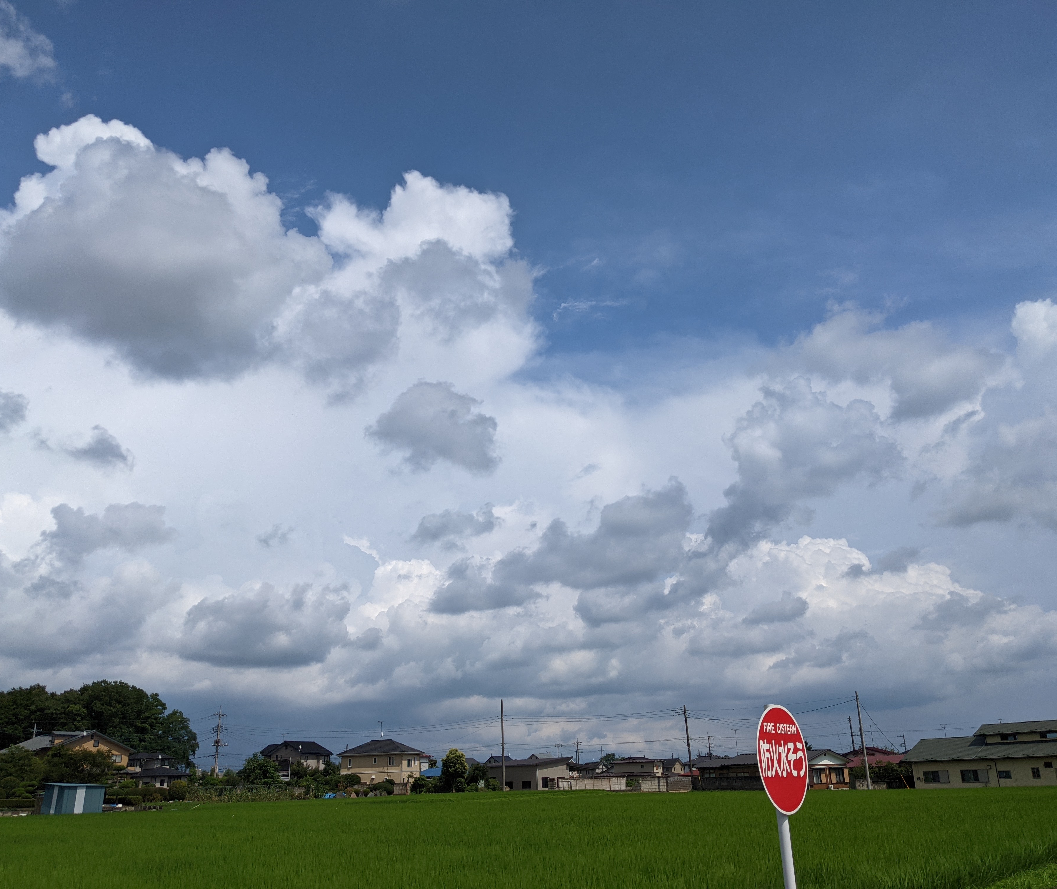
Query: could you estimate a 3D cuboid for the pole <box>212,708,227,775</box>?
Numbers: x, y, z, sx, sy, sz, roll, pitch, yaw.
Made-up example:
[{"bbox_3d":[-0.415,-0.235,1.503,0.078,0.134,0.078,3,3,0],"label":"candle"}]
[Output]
[{"bbox_3d":[-41.206,41.096,122.991,1.600,12.000,0.900,3,-20,-12],"label":"pole"}]

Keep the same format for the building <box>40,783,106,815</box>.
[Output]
[{"bbox_3d":[-23.318,18.438,47.463,1.700,2.000,2.500,-13,-23,30],"label":"building"}]

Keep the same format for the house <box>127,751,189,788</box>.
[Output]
[{"bbox_3d":[-52.656,47.318,132.255,8.500,6.900,7.000,1,-20,-8],"label":"house"}]

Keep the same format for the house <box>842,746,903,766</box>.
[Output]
[{"bbox_3d":[46.632,43.454,124.651,8.500,5.300,6.200,-12,-23,28],"label":"house"}]

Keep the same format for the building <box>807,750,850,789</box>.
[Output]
[{"bbox_3d":[32.449,36.490,103.012,5.400,4.600,6.500,1,-20,-6],"label":"building"}]

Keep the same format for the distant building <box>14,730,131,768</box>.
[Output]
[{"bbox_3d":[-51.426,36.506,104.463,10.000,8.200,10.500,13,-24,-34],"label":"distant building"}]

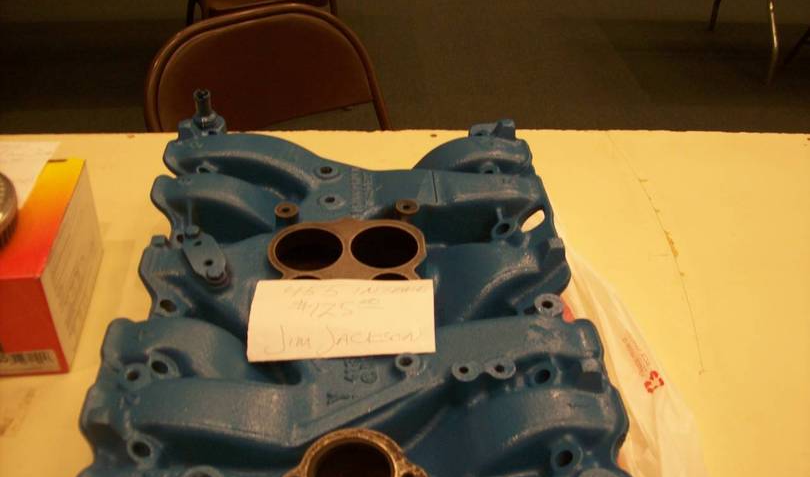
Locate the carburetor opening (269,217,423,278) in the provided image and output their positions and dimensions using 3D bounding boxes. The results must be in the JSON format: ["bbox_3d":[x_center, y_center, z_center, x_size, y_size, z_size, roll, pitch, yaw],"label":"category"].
[{"bbox_3d":[-0.047,0.027,0.697,0.134,0.020,0.121,-2,38,-3],"label":"carburetor opening"}]

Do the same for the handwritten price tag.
[{"bbox_3d":[-0.046,0.060,0.648,0.142,0.006,0.088,-1,38,-2],"label":"handwritten price tag"}]

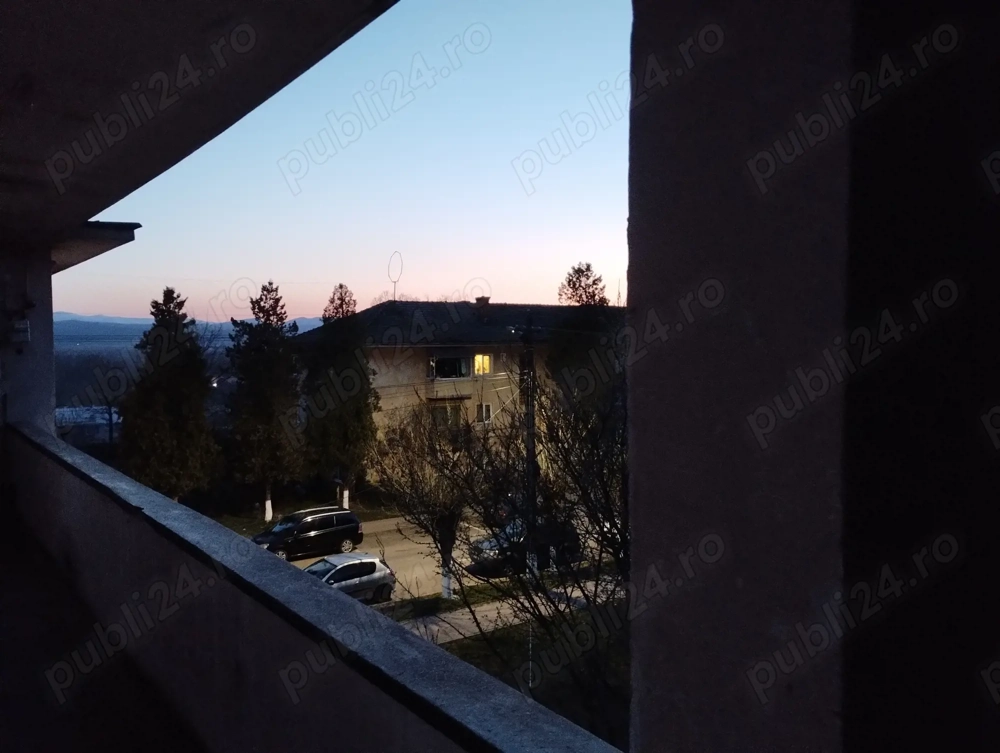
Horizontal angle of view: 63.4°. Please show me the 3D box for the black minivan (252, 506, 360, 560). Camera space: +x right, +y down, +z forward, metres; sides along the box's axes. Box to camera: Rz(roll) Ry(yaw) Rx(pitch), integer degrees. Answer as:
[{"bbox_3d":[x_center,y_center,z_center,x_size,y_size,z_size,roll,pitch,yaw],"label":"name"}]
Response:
[{"bbox_3d":[-7.830,6.350,32.500,4.470,1.660,1.800,-1,2,-36],"label":"black minivan"}]

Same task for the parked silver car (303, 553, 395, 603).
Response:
[{"bbox_3d":[-5.420,6.680,26.330,3.920,1.450,1.680,-1,2,-37],"label":"parked silver car"}]

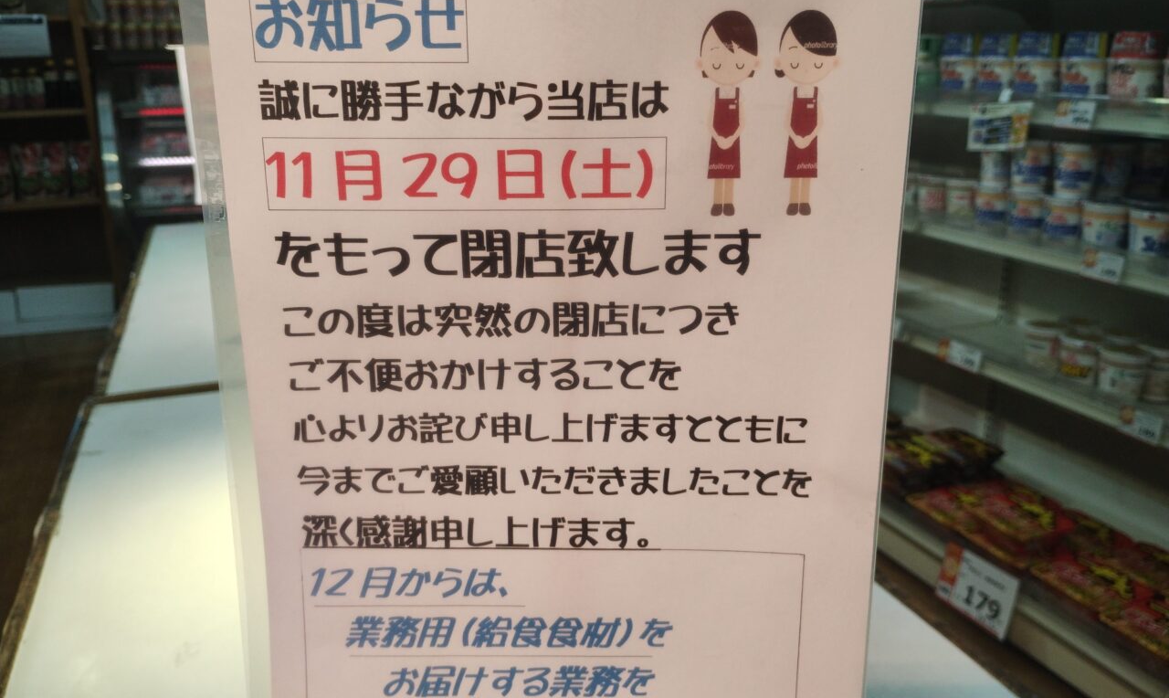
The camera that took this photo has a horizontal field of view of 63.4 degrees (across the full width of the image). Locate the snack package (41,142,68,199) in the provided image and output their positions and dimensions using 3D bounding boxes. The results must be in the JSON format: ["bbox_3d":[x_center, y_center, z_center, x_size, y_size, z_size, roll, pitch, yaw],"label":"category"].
[{"bbox_3d":[-2.401,-0.808,4.288,0.115,0.250,0.060,-8,19,-22],"label":"snack package"}]

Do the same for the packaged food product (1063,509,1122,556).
[{"bbox_3d":[1.121,0.443,2.188,0.148,0.060,0.172,-8,20,-22],"label":"packaged food product"}]

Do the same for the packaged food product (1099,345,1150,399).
[{"bbox_3d":[1.102,0.055,1.949,0.091,0.100,0.091,-17,24,-41],"label":"packaged food product"}]

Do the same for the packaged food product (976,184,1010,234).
[{"bbox_3d":[0.939,-0.318,2.174,0.096,0.107,0.096,-8,19,-22],"label":"packaged food product"}]

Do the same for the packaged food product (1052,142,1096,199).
[{"bbox_3d":[1.009,-0.367,1.950,0.094,0.107,0.094,-8,19,-24],"label":"packaged food product"}]

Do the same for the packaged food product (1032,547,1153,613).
[{"bbox_3d":[1.061,0.518,1.993,0.155,0.058,0.176,-8,19,-22],"label":"packaged food product"}]

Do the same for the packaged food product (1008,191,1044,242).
[{"bbox_3d":[0.983,-0.299,2.099,0.084,0.107,0.084,-17,24,-41],"label":"packaged food product"}]

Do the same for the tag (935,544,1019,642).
[{"bbox_3d":[0.877,0.538,2.131,0.004,0.148,0.210,1,16,-25],"label":"tag"}]

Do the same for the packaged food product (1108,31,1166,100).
[{"bbox_3d":[1.062,-0.538,1.834,0.091,0.145,0.091,-13,22,-33],"label":"packaged food product"}]

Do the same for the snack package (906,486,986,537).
[{"bbox_3d":[0.911,0.412,2.324,0.155,0.058,0.176,-8,19,-22],"label":"snack package"}]

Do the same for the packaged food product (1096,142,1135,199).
[{"bbox_3d":[1.108,-0.376,2.006,0.084,0.107,0.084,-17,24,-41],"label":"packaged food product"}]

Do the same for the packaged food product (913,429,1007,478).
[{"bbox_3d":[0.979,0.288,2.518,0.155,0.058,0.176,-8,19,-22],"label":"packaged food product"}]

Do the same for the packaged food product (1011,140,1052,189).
[{"bbox_3d":[0.972,-0.399,2.068,0.096,0.107,0.096,-8,19,-22],"label":"packaged food product"}]

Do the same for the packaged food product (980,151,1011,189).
[{"bbox_3d":[0.941,-0.428,2.155,0.084,0.107,0.084,-17,24,-41],"label":"packaged food product"}]

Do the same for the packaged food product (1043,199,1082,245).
[{"bbox_3d":[1.021,-0.272,2.016,0.084,0.107,0.084,-17,24,-41],"label":"packaged food product"}]

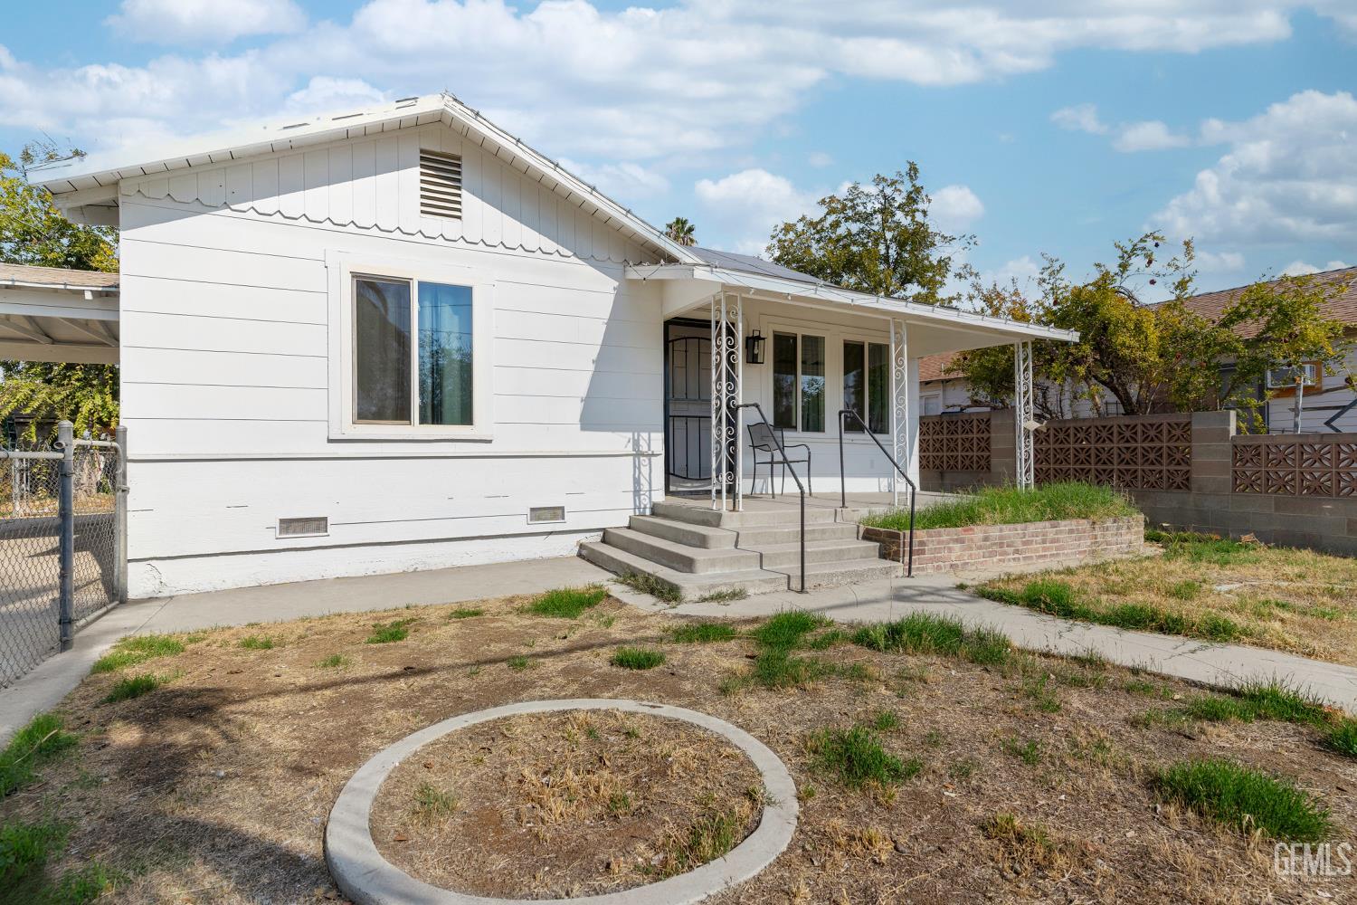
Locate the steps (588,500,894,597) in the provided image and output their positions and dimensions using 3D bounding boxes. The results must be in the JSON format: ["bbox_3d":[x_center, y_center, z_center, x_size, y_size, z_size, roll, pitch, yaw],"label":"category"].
[{"bbox_3d":[0.434,0.800,5.940,2.050,0.510,2.300,0,0,-26],"label":"steps"}]

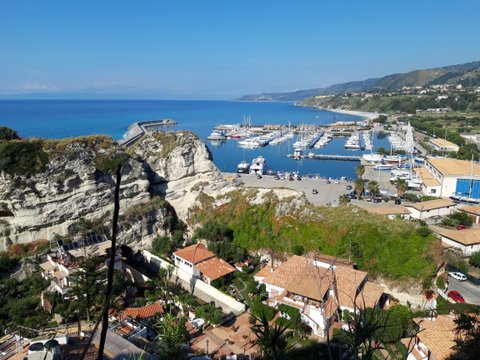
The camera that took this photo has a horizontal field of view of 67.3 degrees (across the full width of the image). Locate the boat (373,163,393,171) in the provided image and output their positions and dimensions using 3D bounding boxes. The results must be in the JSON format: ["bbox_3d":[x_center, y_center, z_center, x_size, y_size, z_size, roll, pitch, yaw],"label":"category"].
[{"bbox_3d":[110.413,-10.035,276.831,14.000,4.800,4.200,1,13,5],"label":"boat"}]

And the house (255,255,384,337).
[{"bbox_3d":[17.509,25.066,81.636,25.000,8.400,16.300,8,15,32],"label":"house"}]

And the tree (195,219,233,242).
[{"bbox_3d":[-7.792,14.996,106.000,10.800,6.800,9.000,0,13,0],"label":"tree"}]

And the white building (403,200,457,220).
[{"bbox_3d":[91.101,13.237,172.642,28.000,5.000,10.600,-6,14,-27],"label":"white building"}]

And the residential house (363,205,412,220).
[{"bbox_3d":[67.527,14.733,166.085,20.500,4.800,9.500,1,13,2],"label":"residential house"}]

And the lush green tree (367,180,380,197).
[{"bbox_3d":[76.115,5.625,205.326,6.300,9.000,6.300,0,13,0],"label":"lush green tree"}]

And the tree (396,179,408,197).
[{"bbox_3d":[92.598,5.137,205.217,6.300,10.000,6.300,0,13,0],"label":"tree"}]

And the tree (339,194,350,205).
[{"bbox_3d":[56.263,10.238,193.919,5.800,5.000,5.800,0,13,0],"label":"tree"}]

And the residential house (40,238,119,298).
[{"bbox_3d":[-46.079,24.333,102.676,18.000,7.500,13.000,-8,15,-31],"label":"residential house"}]

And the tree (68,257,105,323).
[{"bbox_3d":[-32.765,23.278,76.581,7.300,15.000,7.300,0,13,0],"label":"tree"}]

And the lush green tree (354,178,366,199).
[{"bbox_3d":[65.684,4.988,195.243,5.700,11.000,5.700,0,13,0],"label":"lush green tree"}]

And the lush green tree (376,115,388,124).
[{"bbox_3d":[300.956,-126.307,760.572,19.000,17.000,18.000,0,13,0],"label":"lush green tree"}]

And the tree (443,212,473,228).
[{"bbox_3d":[92.154,16.215,152.492,11.500,5.500,8.000,0,13,0],"label":"tree"}]

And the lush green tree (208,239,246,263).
[{"bbox_3d":[-3.262,19.165,98.000,10.000,6.500,8.500,0,13,0],"label":"lush green tree"}]

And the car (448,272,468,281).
[{"bbox_3d":[59.676,26.302,98.475,1.780,1.500,4.250,-8,15,-32],"label":"car"}]

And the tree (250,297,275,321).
[{"bbox_3d":[4.681,26.630,75.000,4.900,4.600,4.900,0,13,0],"label":"tree"}]

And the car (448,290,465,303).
[{"bbox_3d":[58.936,31.751,98.000,1.680,1.450,3.900,-8,15,-31],"label":"car"}]

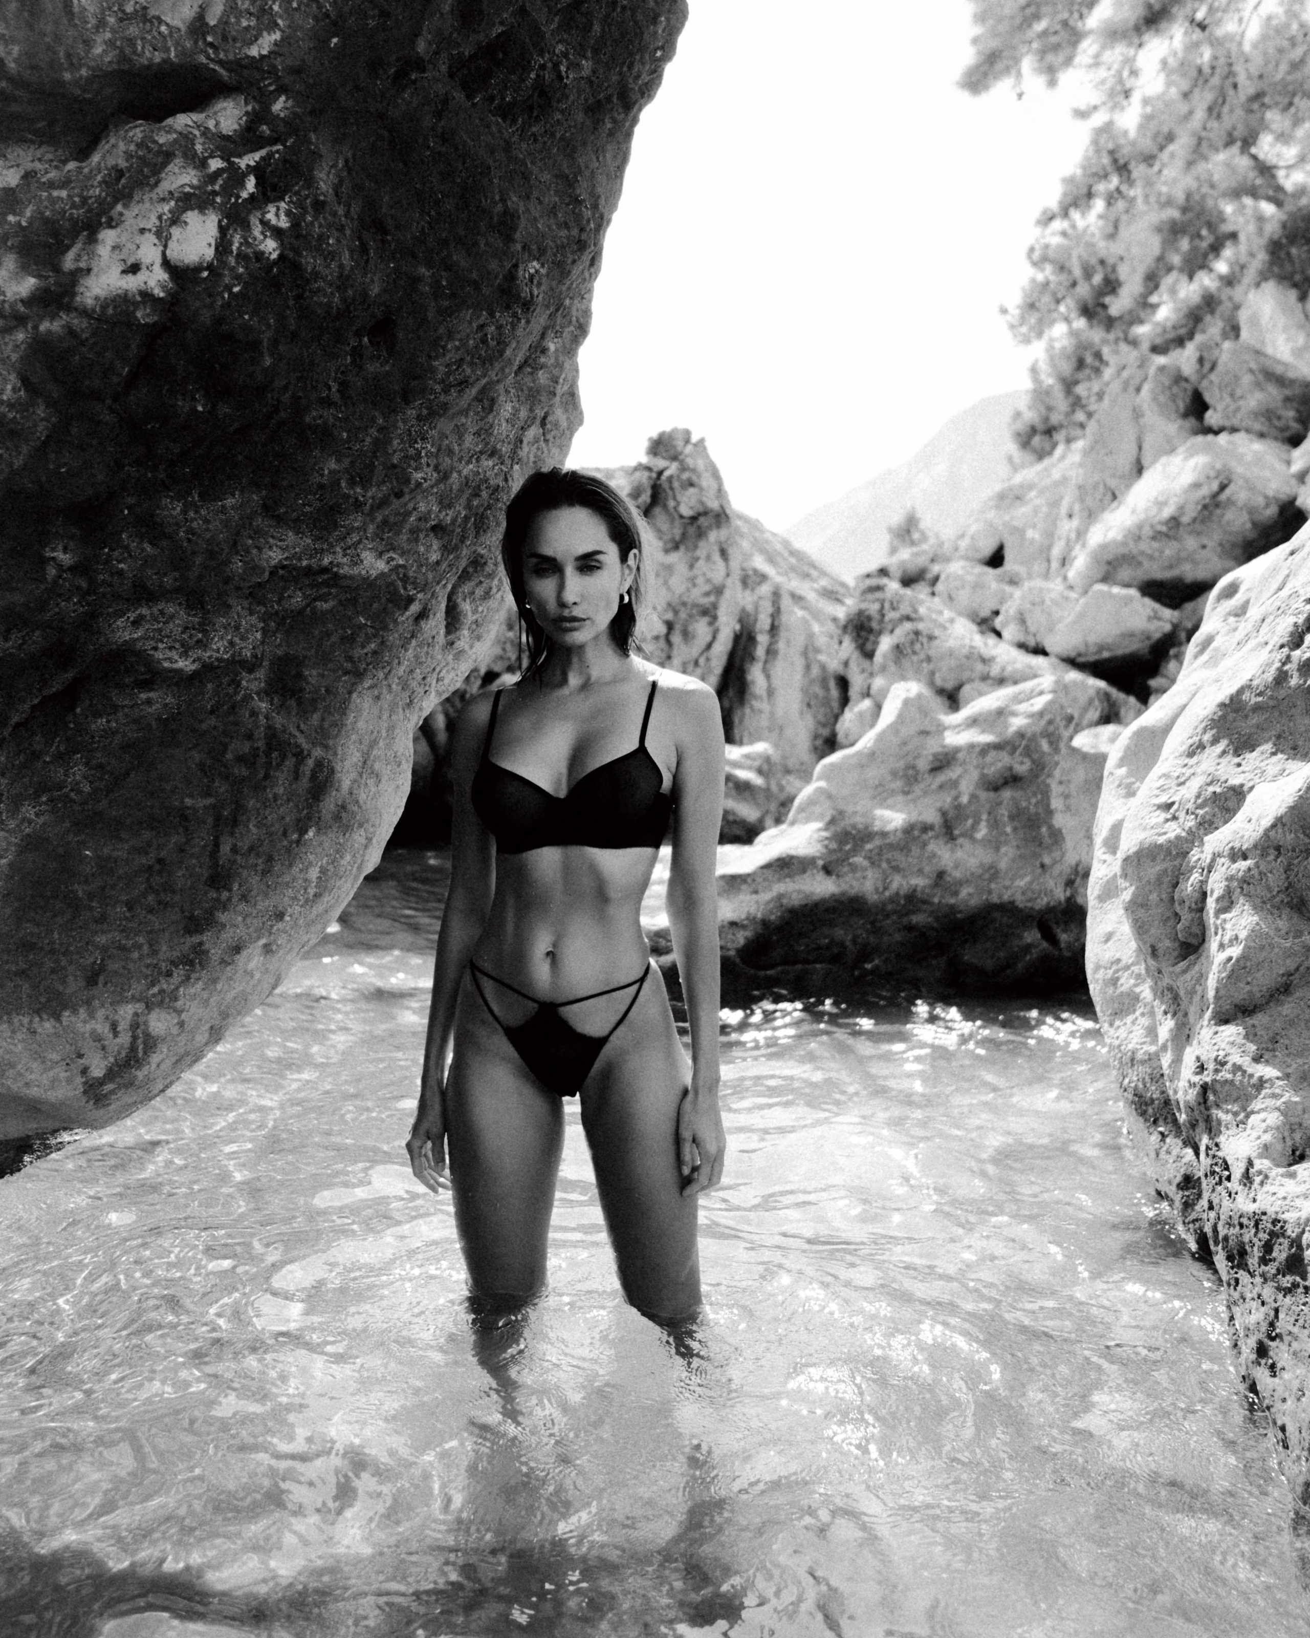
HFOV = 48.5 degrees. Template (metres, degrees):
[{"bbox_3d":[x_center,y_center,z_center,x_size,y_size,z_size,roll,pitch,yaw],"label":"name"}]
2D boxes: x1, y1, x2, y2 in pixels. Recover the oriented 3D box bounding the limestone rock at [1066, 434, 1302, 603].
[{"bbox_3d":[3.639,-2.068,10.000,1.539,1.146,1.350,0,2,10],"label":"limestone rock"}]

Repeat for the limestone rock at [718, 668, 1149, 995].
[{"bbox_3d":[0.983,0.065,5.700,1.706,1.248,1.500,0,2,5],"label":"limestone rock"}]

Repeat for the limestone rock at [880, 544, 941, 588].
[{"bbox_3d":[1.936,-1.911,11.000,0.439,0.327,0.420,0,2,5],"label":"limestone rock"}]

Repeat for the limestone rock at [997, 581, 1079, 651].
[{"bbox_3d":[2.372,-1.255,9.000,0.503,0.455,0.500,0,2,7],"label":"limestone rock"}]

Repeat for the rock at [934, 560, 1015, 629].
[{"bbox_3d":[2.108,-1.487,9.600,0.537,0.461,0.500,0,2,6],"label":"rock"}]

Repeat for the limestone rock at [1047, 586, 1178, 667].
[{"bbox_3d":[2.718,-1.156,8.700,0.757,0.492,0.620,0,2,9],"label":"limestone rock"}]

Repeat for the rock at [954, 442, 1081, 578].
[{"bbox_3d":[3.237,-2.762,13.000,1.083,1.218,1.200,0,2,7],"label":"rock"}]

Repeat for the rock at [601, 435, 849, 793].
[{"bbox_3d":[0.484,-1.417,10.000,1.622,2.426,1.700,0,2,1],"label":"rock"}]

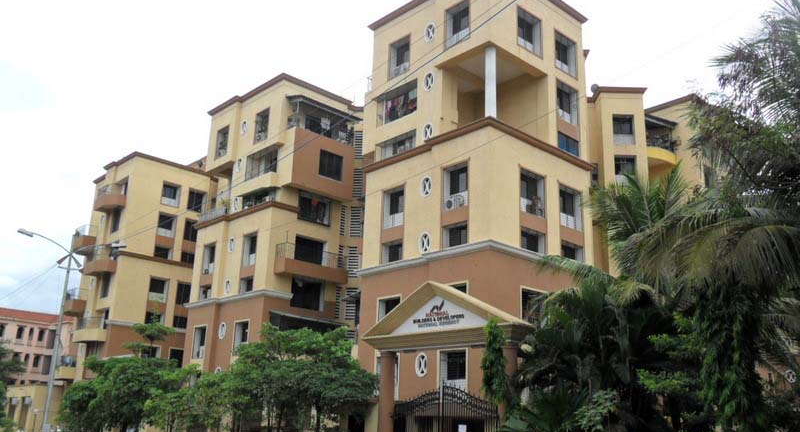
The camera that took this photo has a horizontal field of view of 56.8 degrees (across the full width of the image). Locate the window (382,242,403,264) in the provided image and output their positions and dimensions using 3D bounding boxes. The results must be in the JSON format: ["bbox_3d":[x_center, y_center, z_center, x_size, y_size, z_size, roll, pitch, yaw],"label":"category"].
[{"bbox_3d":[-0.291,1.961,38.866,0.300,1.050,1.500,18,-24,-40],"label":"window"}]

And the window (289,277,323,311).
[{"bbox_3d":[-6.223,5.255,49.315,2.490,1.950,0.300,17,-22,-40],"label":"window"}]

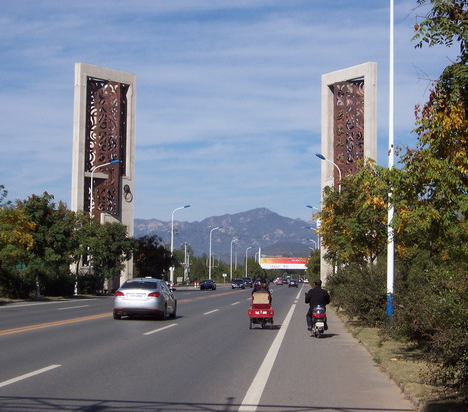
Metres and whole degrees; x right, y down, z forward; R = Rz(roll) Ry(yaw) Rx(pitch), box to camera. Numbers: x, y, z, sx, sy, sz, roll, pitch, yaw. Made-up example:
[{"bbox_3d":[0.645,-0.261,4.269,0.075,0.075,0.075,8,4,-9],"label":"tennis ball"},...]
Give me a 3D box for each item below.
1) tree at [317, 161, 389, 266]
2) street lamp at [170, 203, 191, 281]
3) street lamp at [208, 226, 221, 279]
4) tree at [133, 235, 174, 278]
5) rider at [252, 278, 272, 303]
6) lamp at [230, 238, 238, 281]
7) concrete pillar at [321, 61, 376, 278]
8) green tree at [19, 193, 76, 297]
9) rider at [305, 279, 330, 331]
[{"bbox_3d":[6.157,1.526,46.690,4.000,7.100,4.000,0,-4,4],"label":"tree"},{"bbox_3d":[-6.984,5.494,127.429,2.550,11.100,0.350,0,-4,4],"label":"street lamp"},{"bbox_3d":[-3.237,9.326,177.009,2.550,11.100,0.350,0,-4,4],"label":"street lamp"},{"bbox_3d":[-9.340,6.573,112.405,5.000,6.600,5.000,0,-4,4],"label":"tree"},{"bbox_3d":[0.867,2.951,30.284,0.620,1.220,0.720,0,-4,4],"label":"rider"},{"bbox_3d":[0.471,13.117,226.068,2.550,11.100,0.350,0,-4,4],"label":"lamp"},{"bbox_3d":[11.197,-2.353,93.295,1.070,22.260,7.290,4,-5,-34],"label":"concrete pillar"},{"bbox_3d":[-12.543,2.665,63.700,3.900,6.900,3.900,0,-4,4],"label":"green tree"},{"bbox_3d":[2.266,2.708,25.922,0.660,1.380,0.750,0,-4,4],"label":"rider"}]

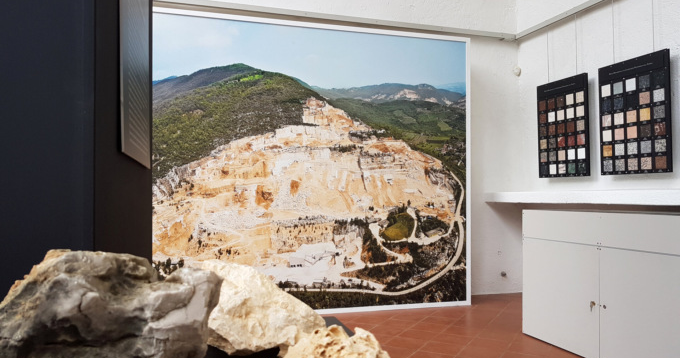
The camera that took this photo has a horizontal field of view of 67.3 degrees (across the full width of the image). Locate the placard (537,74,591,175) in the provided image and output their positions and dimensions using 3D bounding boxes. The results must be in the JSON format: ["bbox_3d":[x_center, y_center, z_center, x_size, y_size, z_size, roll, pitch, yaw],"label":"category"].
[{"bbox_3d":[2.300,-0.518,5.278,0.036,1.000,0.700,0,-1,-17],"label":"placard"}]

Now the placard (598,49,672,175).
[{"bbox_3d":[2.546,-0.540,4.432,0.036,1.000,0.700,0,-1,-17],"label":"placard"}]

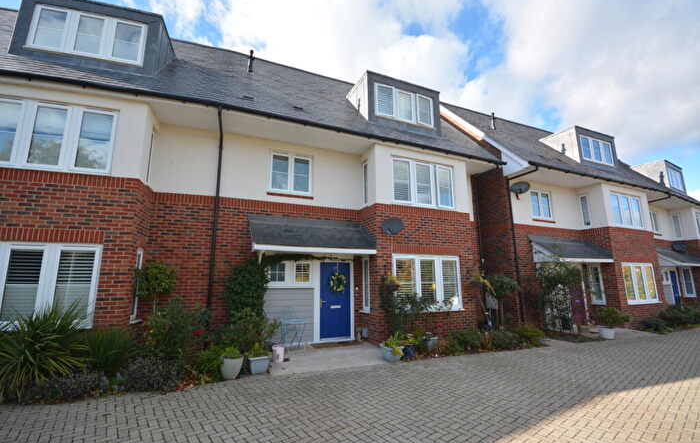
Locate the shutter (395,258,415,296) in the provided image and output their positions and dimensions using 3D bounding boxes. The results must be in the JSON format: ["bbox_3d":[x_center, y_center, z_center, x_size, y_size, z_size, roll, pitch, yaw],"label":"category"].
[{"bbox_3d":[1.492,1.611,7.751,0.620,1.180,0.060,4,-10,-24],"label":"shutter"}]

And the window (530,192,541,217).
[{"bbox_3d":[6.757,-0.619,10.625,0.480,0.920,0.080,4,-10,-23],"label":"window"}]

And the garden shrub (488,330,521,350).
[{"bbox_3d":[3.750,2.830,7.070,0.680,0.410,0.560,4,-11,-24],"label":"garden shrub"}]

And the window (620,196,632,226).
[{"bbox_3d":[10.669,-0.391,11.212,0.530,1.130,0.080,4,-11,-24],"label":"window"}]

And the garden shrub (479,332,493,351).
[{"bbox_3d":[3.456,3.055,7.439,0.340,0.400,0.340,4,-10,-24],"label":"garden shrub"}]

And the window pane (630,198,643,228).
[{"bbox_3d":[11.754,-0.328,11.951,0.470,1.160,0.050,4,-11,-22],"label":"window pane"}]

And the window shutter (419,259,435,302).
[{"bbox_3d":[2.075,1.599,7.725,0.520,1.160,0.060,4,-11,-24],"label":"window shutter"}]

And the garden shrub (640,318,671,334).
[{"bbox_3d":[9.915,3.408,9.467,0.850,0.460,0.650,4,-10,-23],"label":"garden shrub"}]

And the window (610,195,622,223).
[{"bbox_3d":[9.955,-0.446,10.901,0.530,1.130,0.080,4,-11,-24],"label":"window"}]

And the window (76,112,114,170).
[{"bbox_3d":[-4.957,-1.566,5.679,0.540,1.170,0.080,3,-10,-16],"label":"window"}]

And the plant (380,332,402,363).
[{"bbox_3d":[0.888,2.651,6.171,0.360,0.550,0.540,4,-10,-24],"label":"plant"}]

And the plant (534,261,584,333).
[{"bbox_3d":[6.987,2.451,9.728,1.450,2.400,0.750,4,-10,-23],"label":"plant"}]

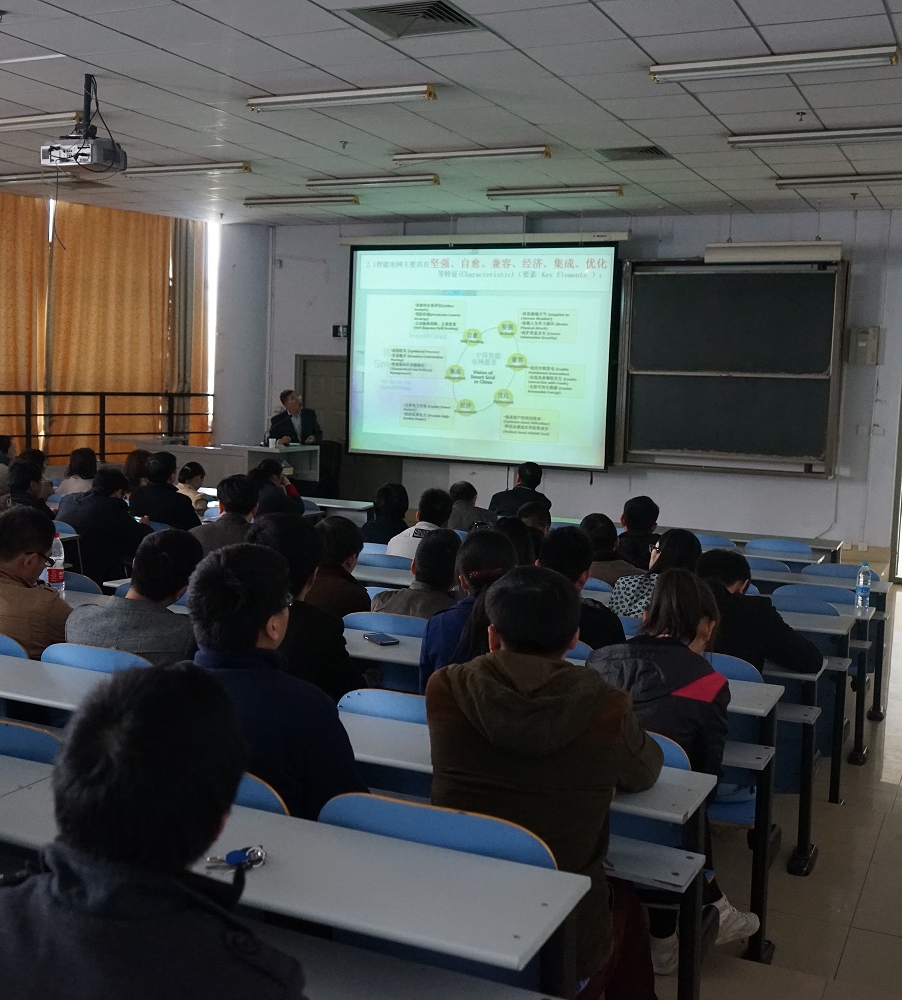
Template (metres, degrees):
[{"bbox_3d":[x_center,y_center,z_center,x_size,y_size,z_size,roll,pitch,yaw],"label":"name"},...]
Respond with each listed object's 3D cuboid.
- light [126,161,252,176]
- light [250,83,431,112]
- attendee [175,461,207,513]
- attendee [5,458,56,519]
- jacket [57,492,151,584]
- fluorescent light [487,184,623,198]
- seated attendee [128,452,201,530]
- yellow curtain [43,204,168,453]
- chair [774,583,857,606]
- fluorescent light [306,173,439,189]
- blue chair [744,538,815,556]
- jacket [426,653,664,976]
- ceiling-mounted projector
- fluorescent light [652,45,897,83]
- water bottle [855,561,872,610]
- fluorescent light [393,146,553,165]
[{"bbox_3d":[-2.233,-2.789,9.899,1.260,0.068,0.115,5,7,25],"label":"light"},{"bbox_3d":[-0.697,-2.453,7.163,1.240,0.068,0.110,5,7,25],"label":"light"},{"bbox_3d":[-2.096,0.260,9.394,0.480,1.110,0.700,6,8,37],"label":"attendee"},{"bbox_3d":[-2.900,0.264,8.161,0.500,1.200,0.700,5,7,25],"label":"attendee"},{"bbox_3d":[-2.098,0.217,6.974,0.480,0.590,0.480,5,7,25],"label":"jacket"},{"bbox_3d":[0.929,-2.749,10.437,1.250,0.068,0.115,5,7,25],"label":"fluorescent light"},{"bbox_3d":[-2.022,0.263,8.607,0.520,1.250,0.700,5,7,25],"label":"seated attendee"},{"bbox_3d":[-3.758,-1.802,12.901,0.160,2.778,1.438,8,9,44],"label":"yellow curtain"},{"bbox_3d":[2.038,0.836,6.515,0.460,0.780,0.420,5,7,25],"label":"chair"},{"bbox_3d":[-0.685,-2.769,10.156,1.250,0.068,0.115,5,7,25],"label":"fluorescent light"},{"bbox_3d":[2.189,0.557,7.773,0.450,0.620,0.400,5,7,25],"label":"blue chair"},{"bbox_3d":[0.160,0.558,2.224,0.480,0.580,0.480,4,6,15],"label":"jacket"},{"bbox_3d":[-2.154,-2.229,6.884,0.395,0.531,0.310,5,7,25],"label":"ceiling-mounted projector"},{"bbox_3d":[1.655,-2.254,6.059,1.250,0.068,0.115,5,7,25],"label":"fluorescent light"},{"bbox_3d":[2.131,0.439,6.013,0.066,0.232,0.066,5,7,25],"label":"water bottle"},{"bbox_3d":[0.137,-2.610,8.847,1.250,0.070,0.130,5,7,25],"label":"fluorescent light"}]

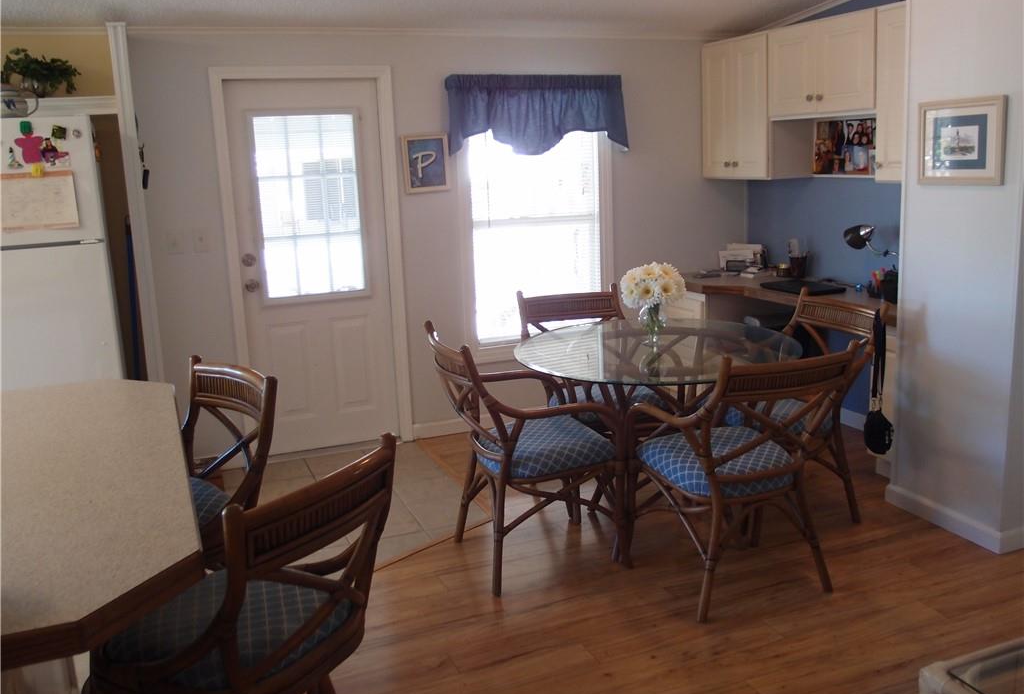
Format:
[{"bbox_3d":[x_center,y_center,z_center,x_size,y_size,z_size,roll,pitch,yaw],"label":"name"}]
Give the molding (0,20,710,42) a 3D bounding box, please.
[{"bbox_3d":[-0.469,-1.641,4.635,3.980,0.055,0.045,-7,13,-21],"label":"molding"}]

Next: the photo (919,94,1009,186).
[{"bbox_3d":[1.638,-0.748,3.242,0.028,0.315,0.385,-7,13,-20],"label":"photo"}]

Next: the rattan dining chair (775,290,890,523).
[{"bbox_3d":[1.116,0.267,3.709,0.610,0.910,0.590,-7,13,-21],"label":"rattan dining chair"}]

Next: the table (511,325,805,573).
[{"bbox_3d":[0.591,0.377,3.630,1.190,0.765,1.190,-3,12,1],"label":"table"}]

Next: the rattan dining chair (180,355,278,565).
[{"bbox_3d":[-0.917,0.578,2.441,0.520,0.990,0.480,-14,16,-43],"label":"rattan dining chair"}]

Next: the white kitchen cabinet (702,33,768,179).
[{"bbox_3d":[1.423,-1.372,5.146,0.315,0.785,0.635,-7,13,-20],"label":"white kitchen cabinet"}]

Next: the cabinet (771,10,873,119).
[{"bbox_3d":[1.676,-1.400,4.468,0.325,0.457,0.765,-7,13,-21],"label":"cabinet"}]

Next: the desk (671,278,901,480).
[{"bbox_3d":[1.579,0.087,4.763,0.630,0.774,1.960,-7,13,-20],"label":"desk"}]

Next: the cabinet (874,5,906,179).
[{"bbox_3d":[1.898,-1.113,3.886,0.315,0.785,0.530,-7,13,-20],"label":"cabinet"}]

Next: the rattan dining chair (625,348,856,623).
[{"bbox_3d":[0.775,0.411,3.072,0.570,0.910,0.620,-6,12,-17],"label":"rattan dining chair"}]

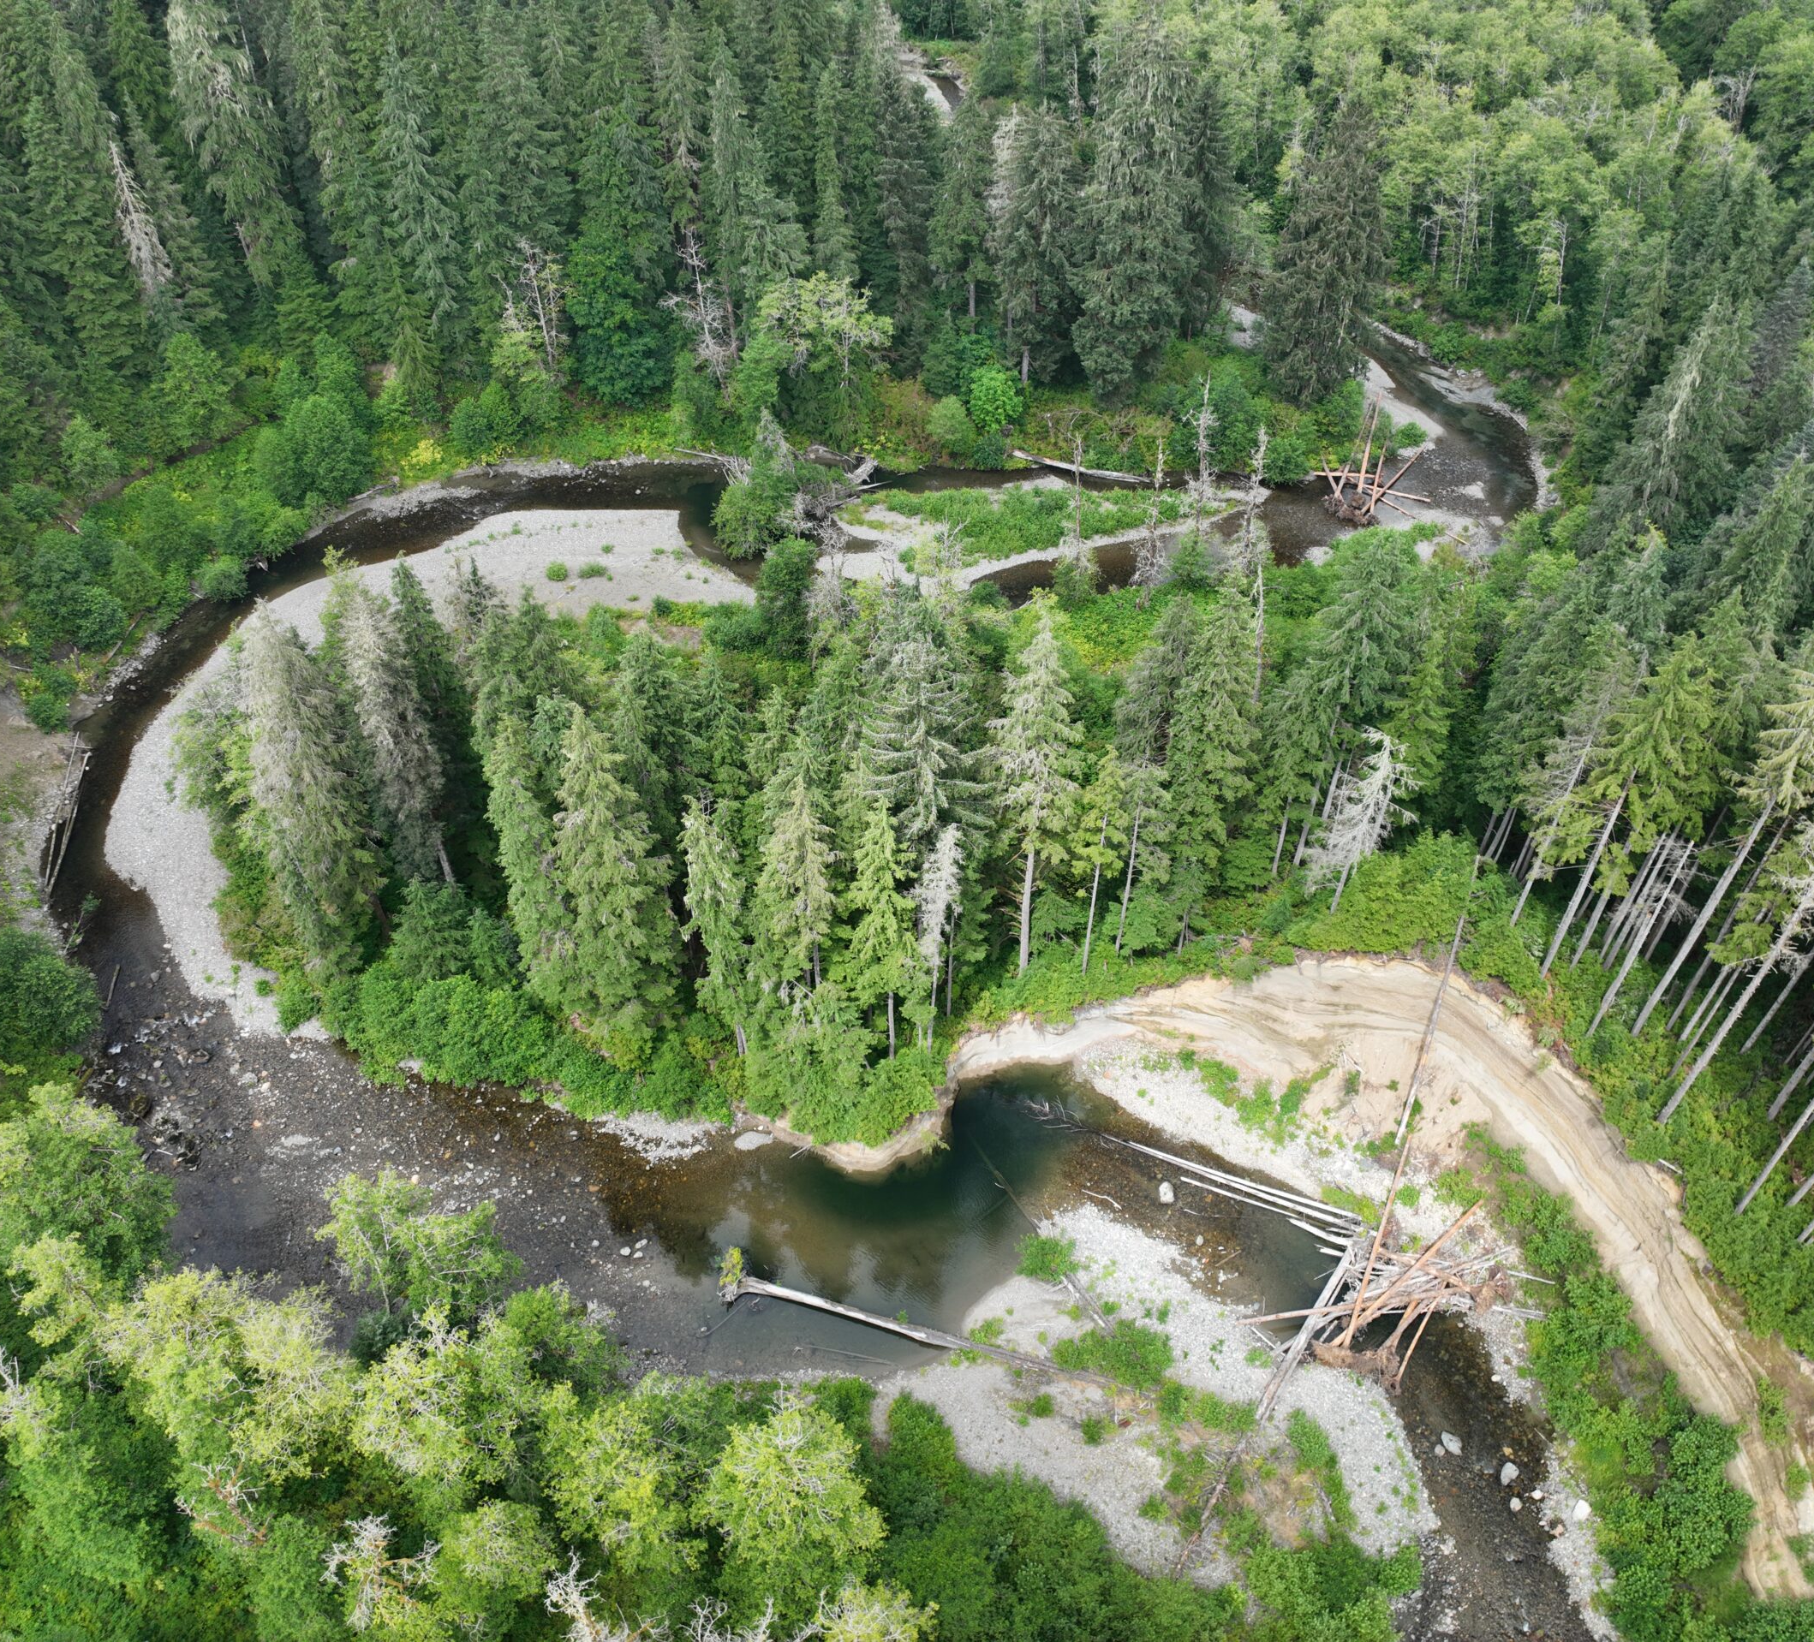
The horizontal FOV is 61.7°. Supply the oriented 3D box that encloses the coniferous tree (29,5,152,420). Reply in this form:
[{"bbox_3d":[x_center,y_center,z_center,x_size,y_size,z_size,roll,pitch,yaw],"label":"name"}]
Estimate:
[{"bbox_3d":[-79.659,-57.954,149.801,8.500,39.280,8.500,3,43,0],"label":"coniferous tree"}]

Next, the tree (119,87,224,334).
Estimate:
[{"bbox_3d":[-80.242,-63.765,164.152,7.930,28.160,7.930,3,43,0],"label":"tree"}]

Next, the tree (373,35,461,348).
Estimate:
[{"bbox_3d":[-52.994,-65.482,162.636,7.940,34.470,7.940,3,43,0],"label":"tree"}]

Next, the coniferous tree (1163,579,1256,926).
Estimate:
[{"bbox_3d":[20.305,-3.052,101.573,6.000,31.210,6.000,3,43,0],"label":"coniferous tree"}]

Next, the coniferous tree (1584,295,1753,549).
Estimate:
[{"bbox_3d":[72.240,-37.060,143.540,10.030,25.880,10.030,22,47,20],"label":"coniferous tree"}]

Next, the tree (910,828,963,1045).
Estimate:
[{"bbox_3d":[1.950,7.822,96.452,3.600,21.130,3.600,3,43,0],"label":"tree"}]

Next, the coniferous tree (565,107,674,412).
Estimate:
[{"bbox_3d":[-30.240,-58.400,160.160,10.830,33.480,10.830,-7,44,-8],"label":"coniferous tree"}]

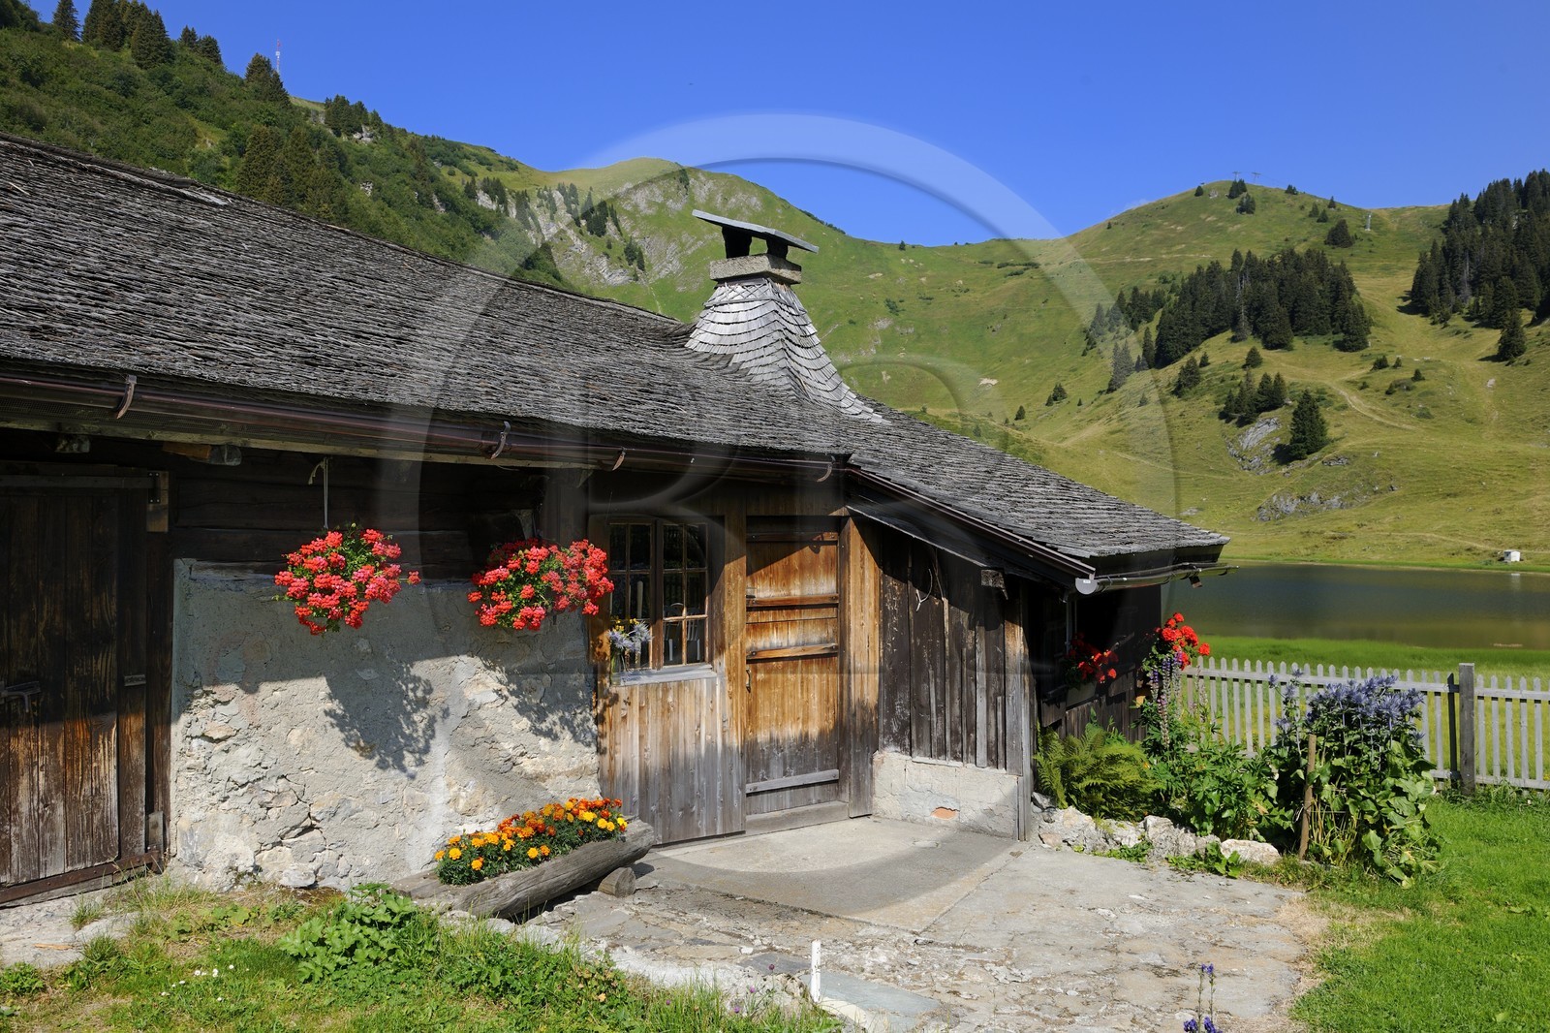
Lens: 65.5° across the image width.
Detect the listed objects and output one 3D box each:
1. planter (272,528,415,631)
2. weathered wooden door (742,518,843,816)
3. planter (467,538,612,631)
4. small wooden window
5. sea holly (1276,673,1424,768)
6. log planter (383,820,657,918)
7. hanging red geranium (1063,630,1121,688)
[{"bbox_3d":[-1.727,0.259,4.862,0.474,0.433,0.556,-1,-1,40],"label":"planter"},{"bbox_3d":[0.110,0.933,7.550,0.721,1.813,0.080,0,-1,-35],"label":"weathered wooden door"},{"bbox_3d":[-1.123,0.323,5.747,0.484,0.422,0.680,-1,-1,42],"label":"planter"},{"bbox_3d":[-0.674,0.445,6.983,0.649,0.845,0.080,0,-1,-35],"label":"small wooden window"},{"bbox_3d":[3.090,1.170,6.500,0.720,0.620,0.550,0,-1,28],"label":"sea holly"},{"bbox_3d":[-1.227,1.728,5.912,0.350,0.247,1.463,-1,-1,36],"label":"log planter"},{"bbox_3d":[2.219,1.001,8.446,0.381,0.391,0.721,-1,-1,31],"label":"hanging red geranium"}]

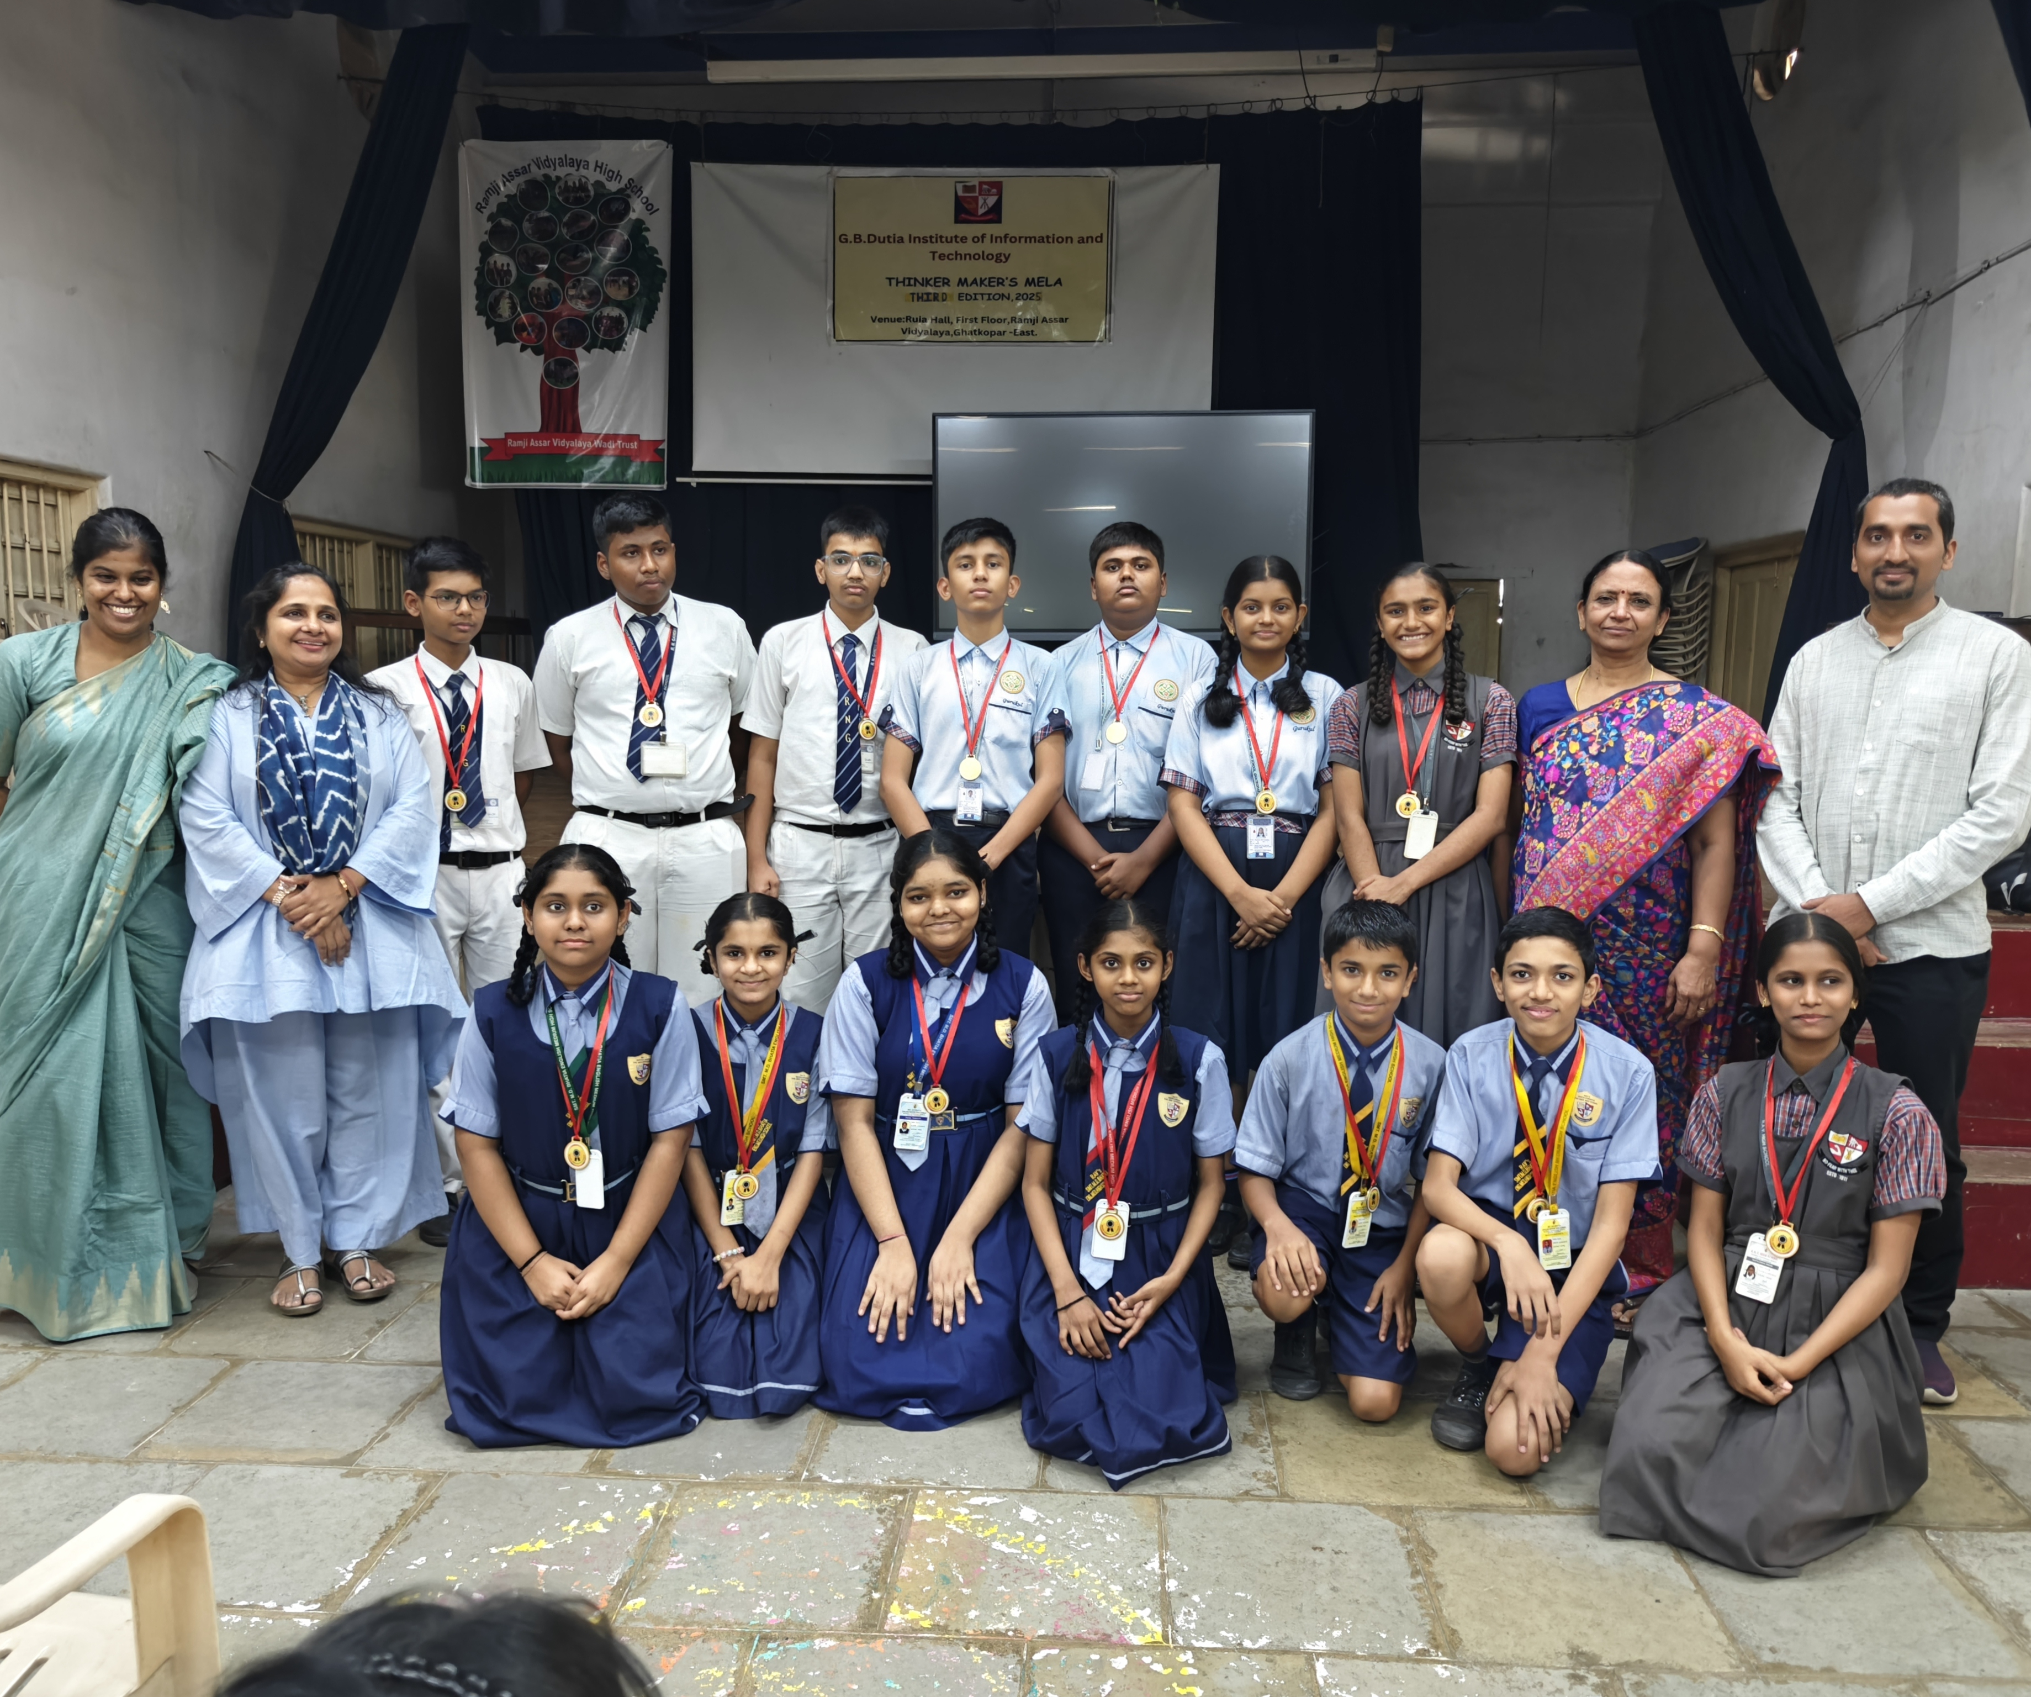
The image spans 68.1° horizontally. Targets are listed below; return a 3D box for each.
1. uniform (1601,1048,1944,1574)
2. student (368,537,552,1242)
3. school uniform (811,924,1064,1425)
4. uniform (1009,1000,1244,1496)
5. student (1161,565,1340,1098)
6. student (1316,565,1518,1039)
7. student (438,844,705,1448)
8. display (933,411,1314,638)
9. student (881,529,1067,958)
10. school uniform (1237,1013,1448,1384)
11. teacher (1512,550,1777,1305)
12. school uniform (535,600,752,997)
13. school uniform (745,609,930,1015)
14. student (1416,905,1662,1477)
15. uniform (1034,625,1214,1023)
[{"bbox_3d":[1.249,0.691,2.491,0.470,0.706,0.550,4,8,26],"label":"uniform"},{"bbox_3d":[-1.262,0.107,3.423,0.420,1.606,0.270,-3,8,-22],"label":"student"},{"bbox_3d":[-0.161,0.581,2.877,0.430,0.820,0.580,0,8,3],"label":"school uniform"},{"bbox_3d":[0.199,0.669,2.670,0.380,0.698,0.500,1,8,4],"label":"uniform"},{"bbox_3d":[0.522,0.144,3.382,0.410,1.540,0.280,1,8,9],"label":"student"},{"bbox_3d":[0.882,0.154,3.333,0.430,1.530,0.280,1,8,12],"label":"student"},{"bbox_3d":[-0.821,0.493,2.808,0.460,1.005,0.580,-2,8,-15],"label":"student"},{"bbox_3d":[0.454,-1.341,6.280,1.573,0.940,0.090,1,8,3],"label":"display"},{"bbox_3d":[-0.088,0.107,3.312,0.430,1.642,0.280,0,8,-2],"label":"student"},{"bbox_3d":[0.609,0.613,2.832,0.400,0.640,0.420,1,8,12],"label":"school uniform"},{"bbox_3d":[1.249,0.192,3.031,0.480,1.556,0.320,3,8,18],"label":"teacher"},{"bbox_3d":[-0.801,0.162,3.269,0.480,1.421,0.290,-2,8,-17],"label":"school uniform"},{"bbox_3d":[-0.397,0.159,3.430,0.430,1.388,0.270,-1,8,-8],"label":"school uniform"},{"bbox_3d":[0.935,0.541,2.721,0.420,0.930,0.580,2,8,17],"label":"student"},{"bbox_3d":[0.261,0.147,3.554,0.440,1.350,0.280,0,8,5],"label":"uniform"}]

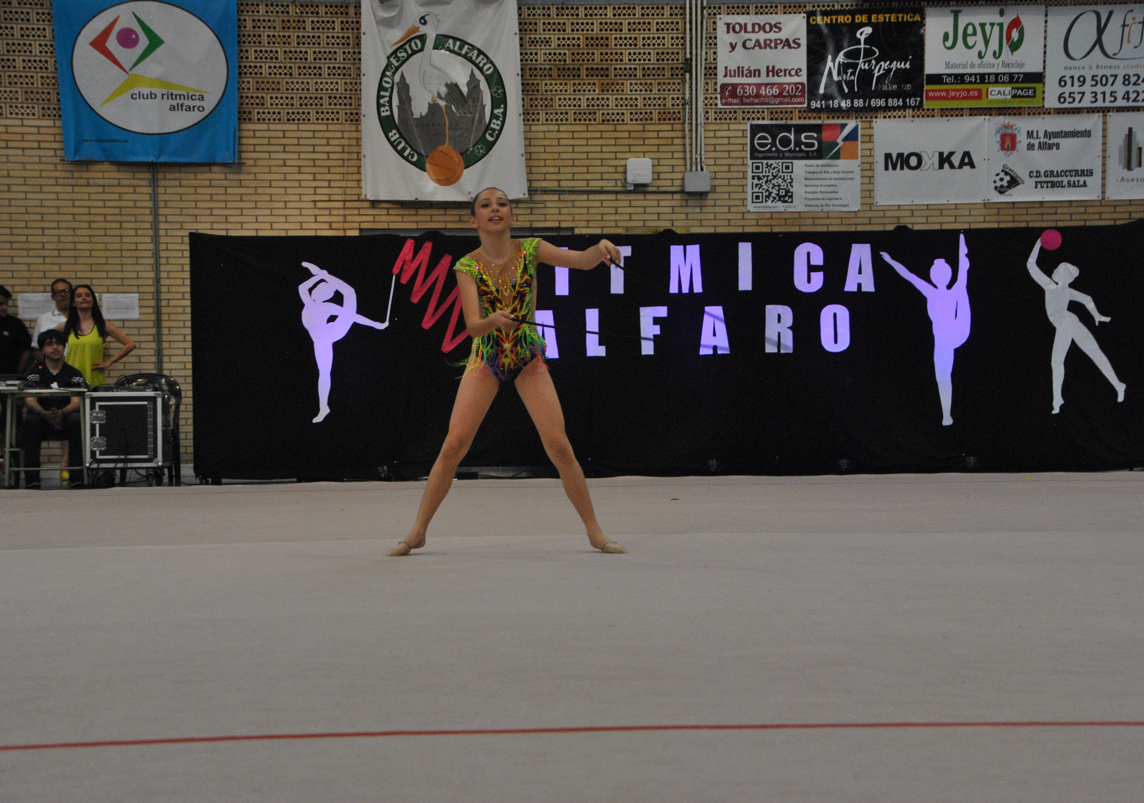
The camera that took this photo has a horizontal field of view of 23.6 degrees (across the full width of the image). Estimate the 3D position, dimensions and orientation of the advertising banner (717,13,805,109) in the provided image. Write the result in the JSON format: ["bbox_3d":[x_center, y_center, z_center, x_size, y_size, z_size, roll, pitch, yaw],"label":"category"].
[{"bbox_3d":[1.683,-3.007,24.192,0.778,0.800,0.020,-1,0,-5],"label":"advertising banner"}]

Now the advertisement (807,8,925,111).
[{"bbox_3d":[2.608,-3.036,24.277,1.036,0.874,0.020,-1,0,-5],"label":"advertisement"}]

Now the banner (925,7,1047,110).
[{"bbox_3d":[3.679,-3.072,24.375,1.067,0.885,0.020,-1,0,-5],"label":"banner"}]

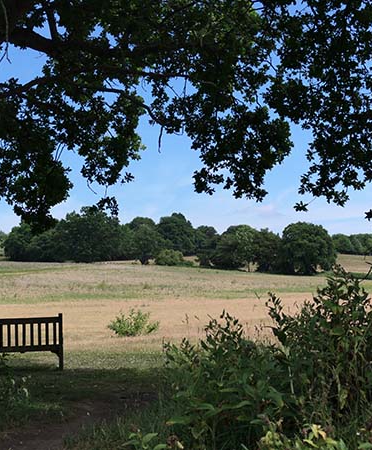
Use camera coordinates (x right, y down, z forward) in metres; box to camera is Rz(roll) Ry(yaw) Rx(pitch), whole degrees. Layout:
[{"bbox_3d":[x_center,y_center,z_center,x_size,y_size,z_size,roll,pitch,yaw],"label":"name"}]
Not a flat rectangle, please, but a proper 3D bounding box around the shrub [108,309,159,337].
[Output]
[{"bbox_3d":[-1.238,2.300,18.400,1.170,0.650,1.050,-1,-3,0],"label":"shrub"}]

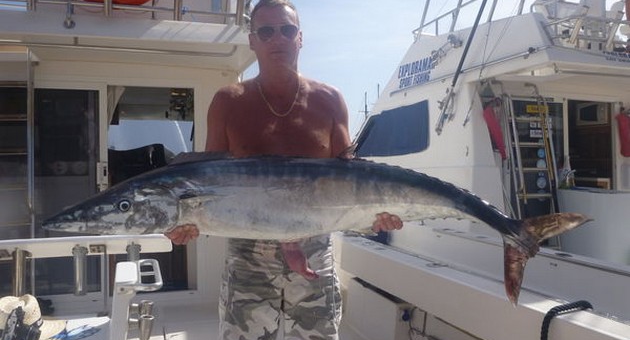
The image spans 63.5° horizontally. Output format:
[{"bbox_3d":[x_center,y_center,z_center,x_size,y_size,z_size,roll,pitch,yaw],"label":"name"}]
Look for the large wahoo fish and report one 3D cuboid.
[{"bbox_3d":[0.001,0.173,1.480,1.560,0.430,0.190,0,1,0],"label":"large wahoo fish"}]

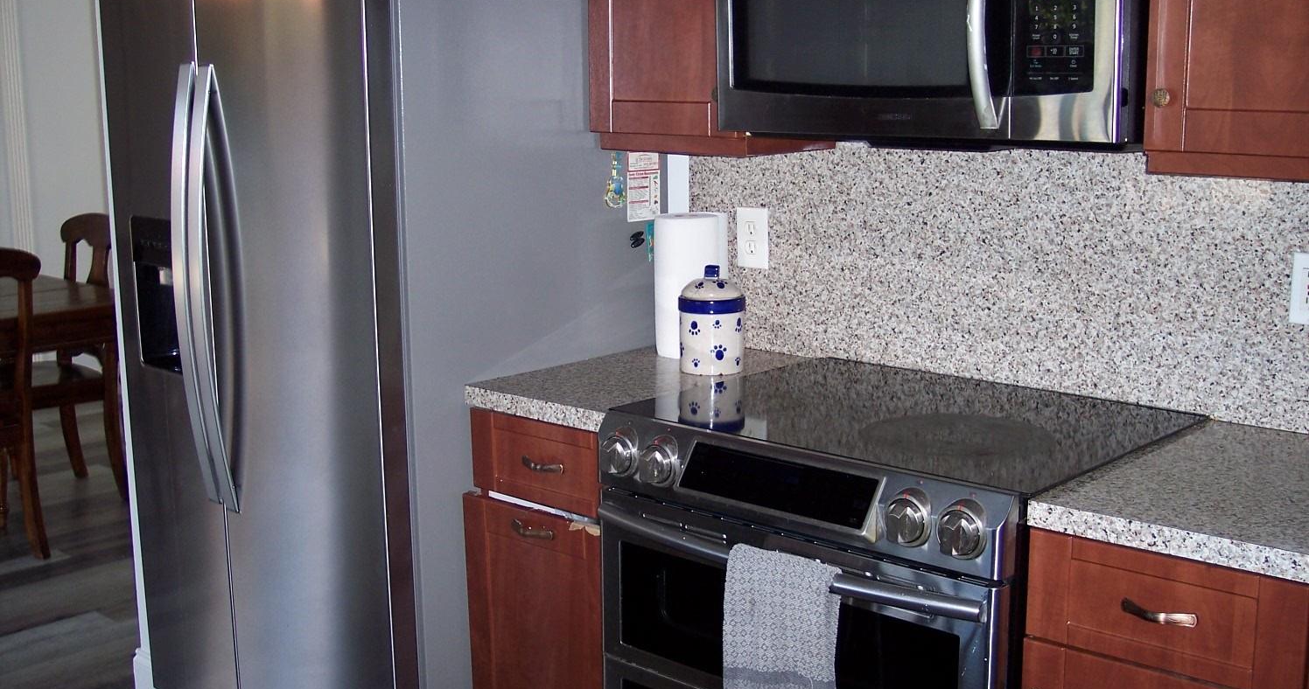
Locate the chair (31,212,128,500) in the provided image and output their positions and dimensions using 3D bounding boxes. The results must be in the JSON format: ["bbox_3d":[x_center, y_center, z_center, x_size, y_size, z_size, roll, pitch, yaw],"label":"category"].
[{"bbox_3d":[-2.144,0.069,5.064,0.480,1.000,0.540,9,14,42],"label":"chair"}]

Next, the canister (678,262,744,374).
[{"bbox_3d":[0.108,-0.051,2.787,0.127,0.200,0.127,-1,11,0],"label":"canister"}]

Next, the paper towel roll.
[{"bbox_3d":[0.071,-0.119,2.942,0.138,0.280,0.135,-1,11,0],"label":"paper towel roll"}]

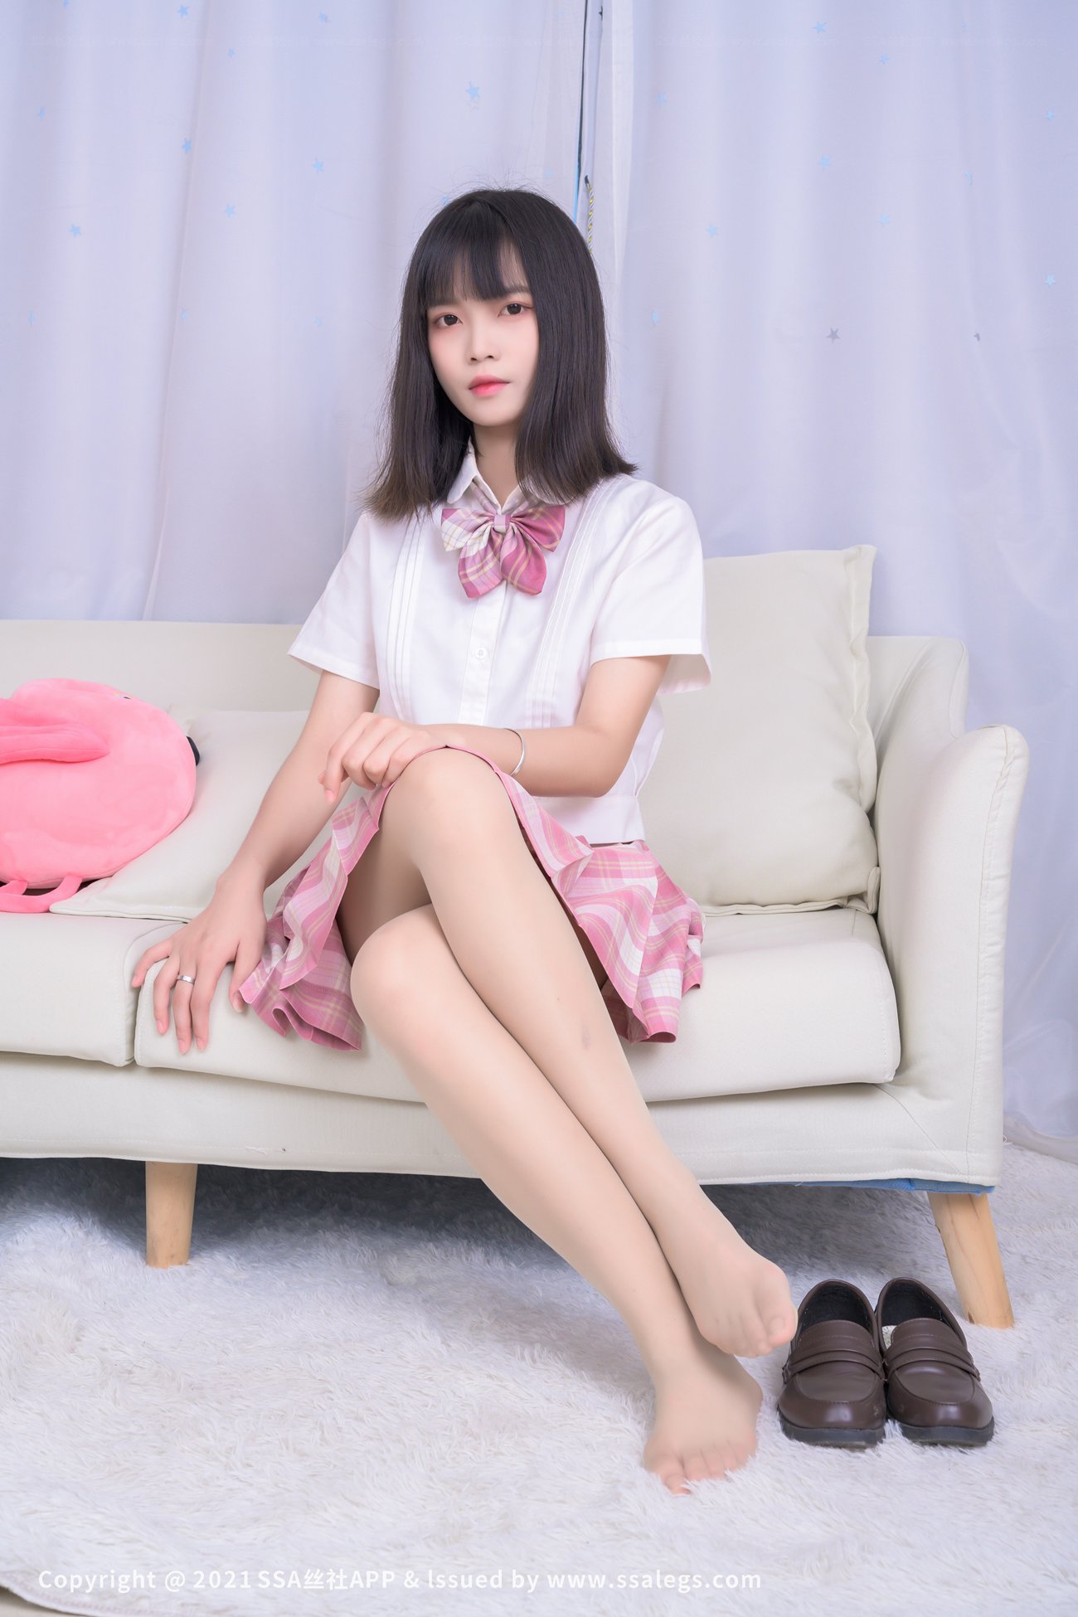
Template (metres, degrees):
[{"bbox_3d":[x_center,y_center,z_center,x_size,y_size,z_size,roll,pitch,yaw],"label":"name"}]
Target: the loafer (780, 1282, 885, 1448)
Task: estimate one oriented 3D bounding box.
[{"bbox_3d":[0.267,0.496,1.725,0.096,0.080,0.252,2,5,9],"label":"loafer"}]

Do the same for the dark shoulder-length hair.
[{"bbox_3d":[-0.041,-0.439,1.860,0.265,0.325,0.230,2,5,15],"label":"dark shoulder-length hair"}]

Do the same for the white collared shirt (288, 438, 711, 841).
[{"bbox_3d":[-0.040,-0.164,1.860,0.410,0.400,0.270,2,5,14],"label":"white collared shirt"}]

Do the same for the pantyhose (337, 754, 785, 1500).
[{"bbox_3d":[0.027,0.229,1.751,0.432,0.585,0.565,2,5,8],"label":"pantyhose"}]

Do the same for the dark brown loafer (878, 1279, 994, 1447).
[{"bbox_3d":[0.350,0.498,1.725,0.096,0.080,0.252,1,5,4],"label":"dark brown loafer"}]

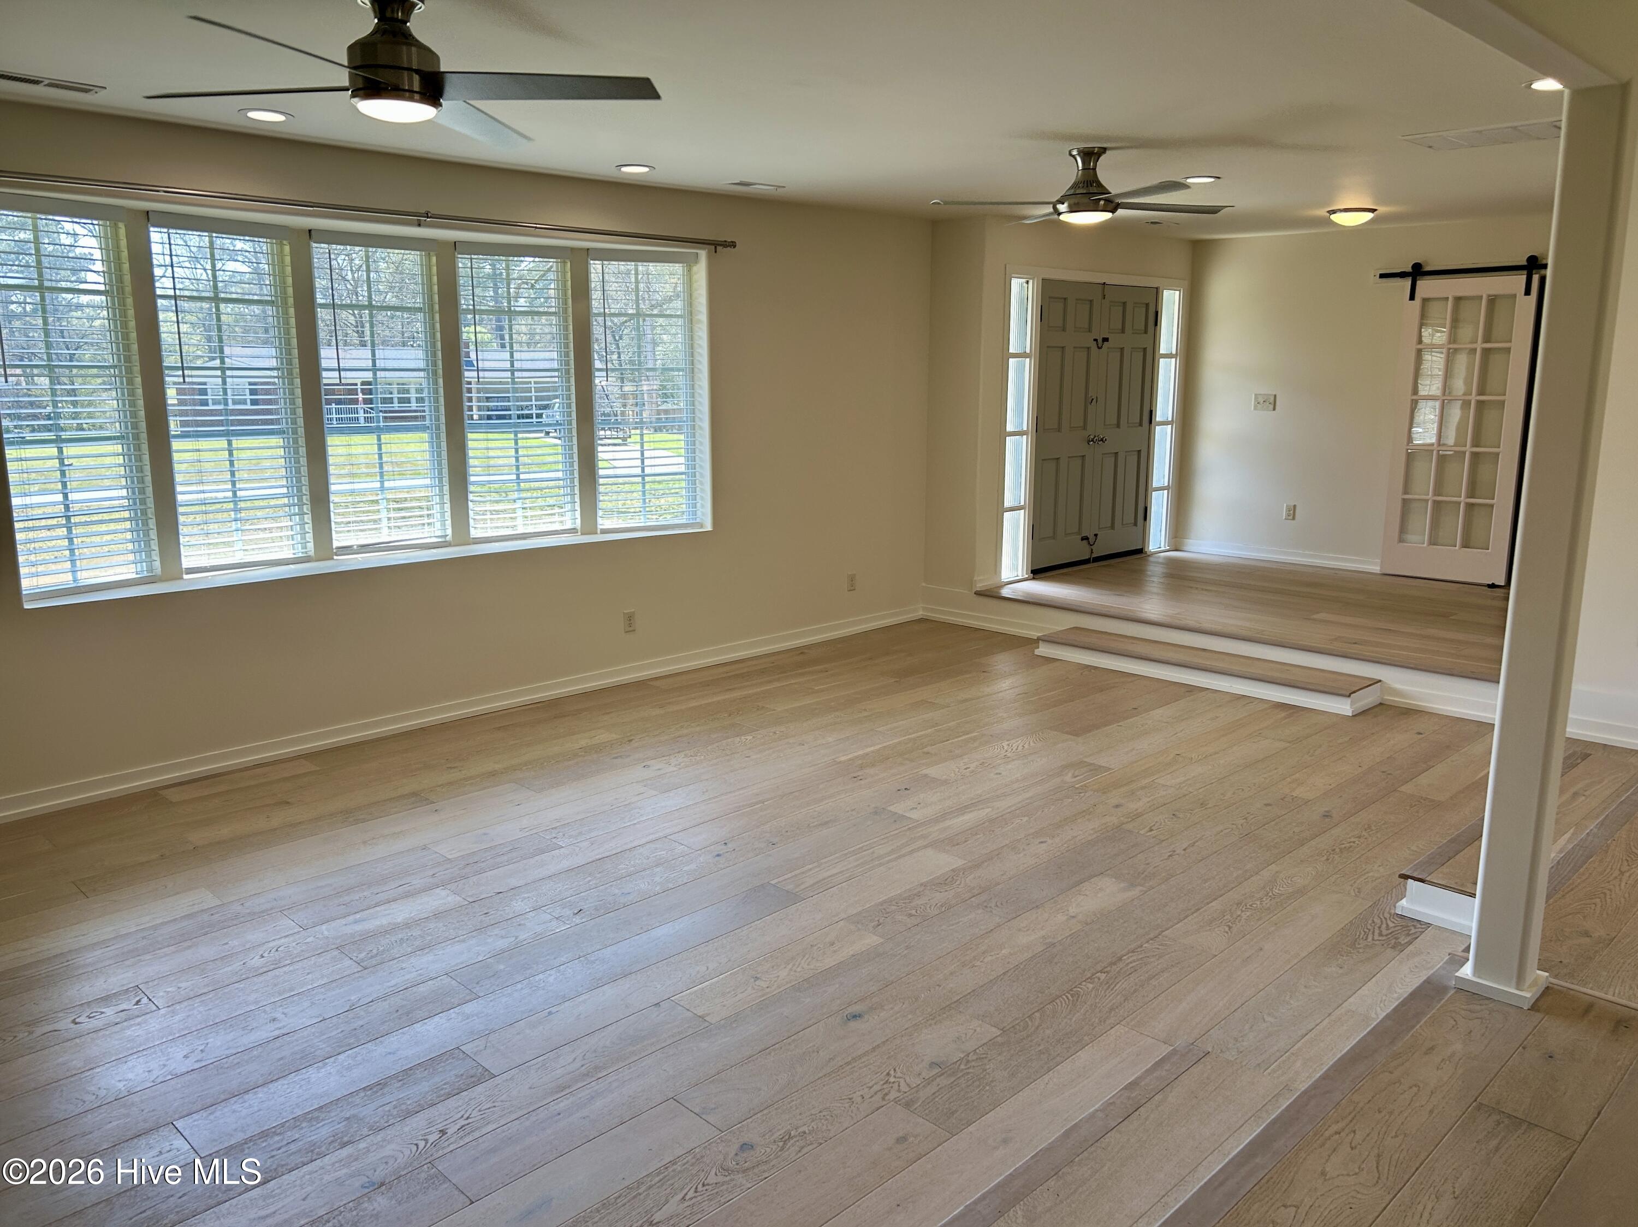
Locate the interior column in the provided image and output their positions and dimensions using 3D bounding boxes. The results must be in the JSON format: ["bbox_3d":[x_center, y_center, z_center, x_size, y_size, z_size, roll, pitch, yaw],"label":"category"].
[{"bbox_3d":[1.678,-0.100,2.819,0.155,2.060,0.170,11,16,44],"label":"interior column"}]

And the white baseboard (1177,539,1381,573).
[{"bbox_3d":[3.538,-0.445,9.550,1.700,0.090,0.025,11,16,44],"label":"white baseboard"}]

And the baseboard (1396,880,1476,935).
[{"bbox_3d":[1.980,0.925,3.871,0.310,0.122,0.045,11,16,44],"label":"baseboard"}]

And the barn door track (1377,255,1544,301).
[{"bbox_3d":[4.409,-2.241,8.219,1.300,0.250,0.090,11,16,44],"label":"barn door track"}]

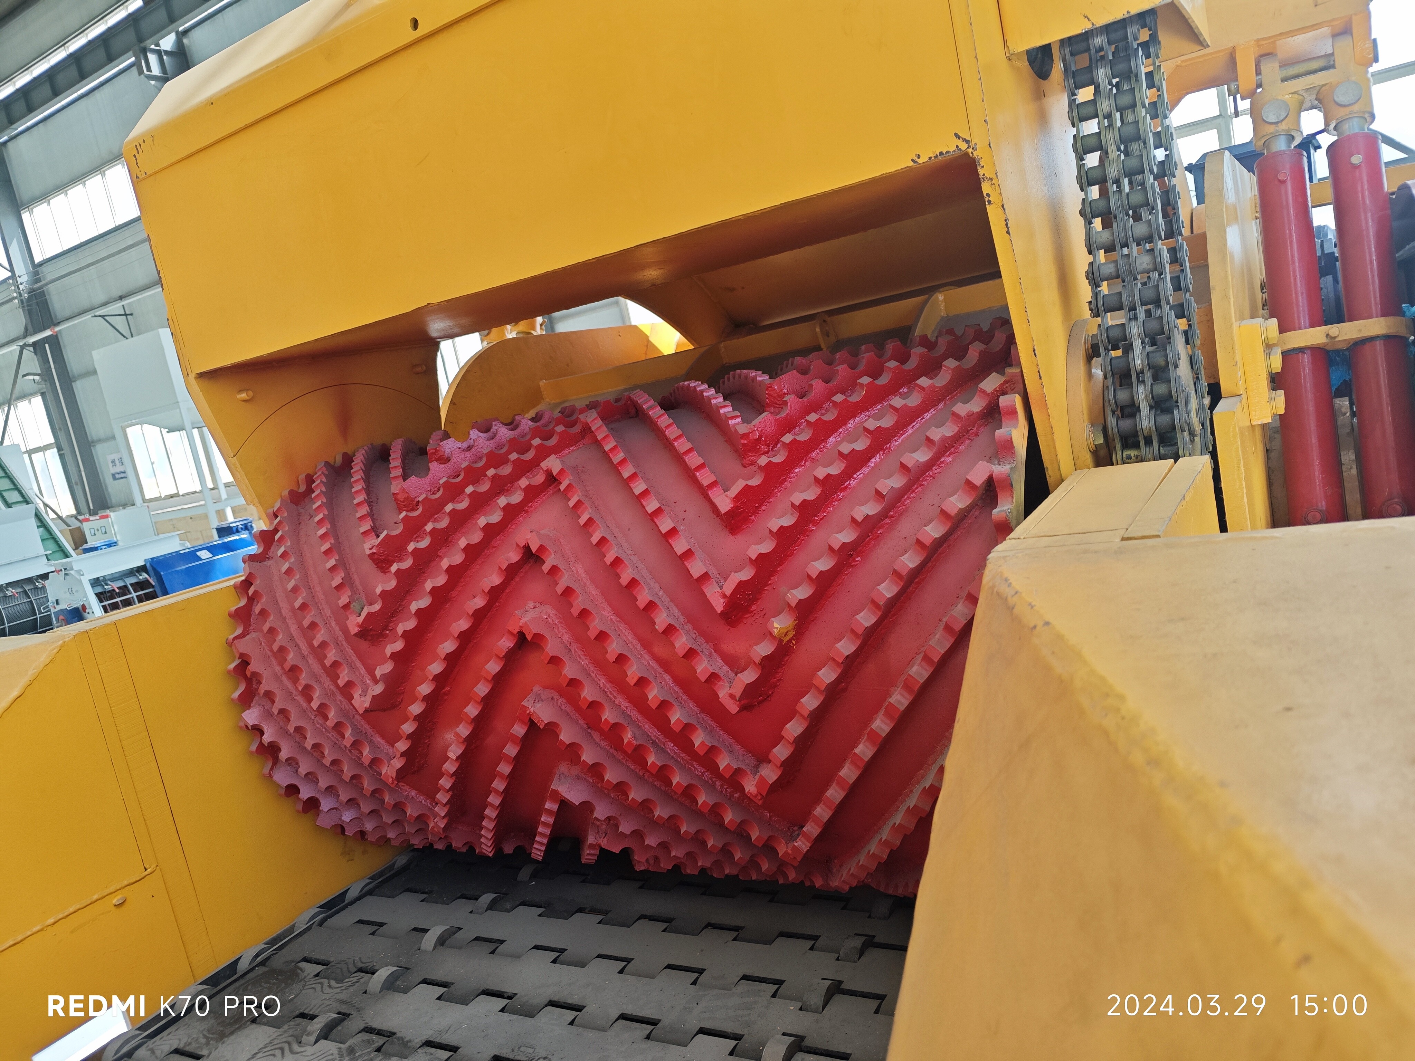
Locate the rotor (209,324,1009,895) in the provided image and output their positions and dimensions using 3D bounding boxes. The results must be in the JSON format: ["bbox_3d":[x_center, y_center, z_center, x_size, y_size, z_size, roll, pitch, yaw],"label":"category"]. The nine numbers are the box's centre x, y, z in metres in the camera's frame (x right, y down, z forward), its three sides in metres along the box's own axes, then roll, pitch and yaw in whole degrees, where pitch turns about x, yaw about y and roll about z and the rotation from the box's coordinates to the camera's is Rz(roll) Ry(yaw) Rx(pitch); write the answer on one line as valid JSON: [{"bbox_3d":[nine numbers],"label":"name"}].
[{"bbox_3d":[-0.034,0.139,1.517,1.157,0.698,0.698,-6,9,31],"label":"rotor"}]

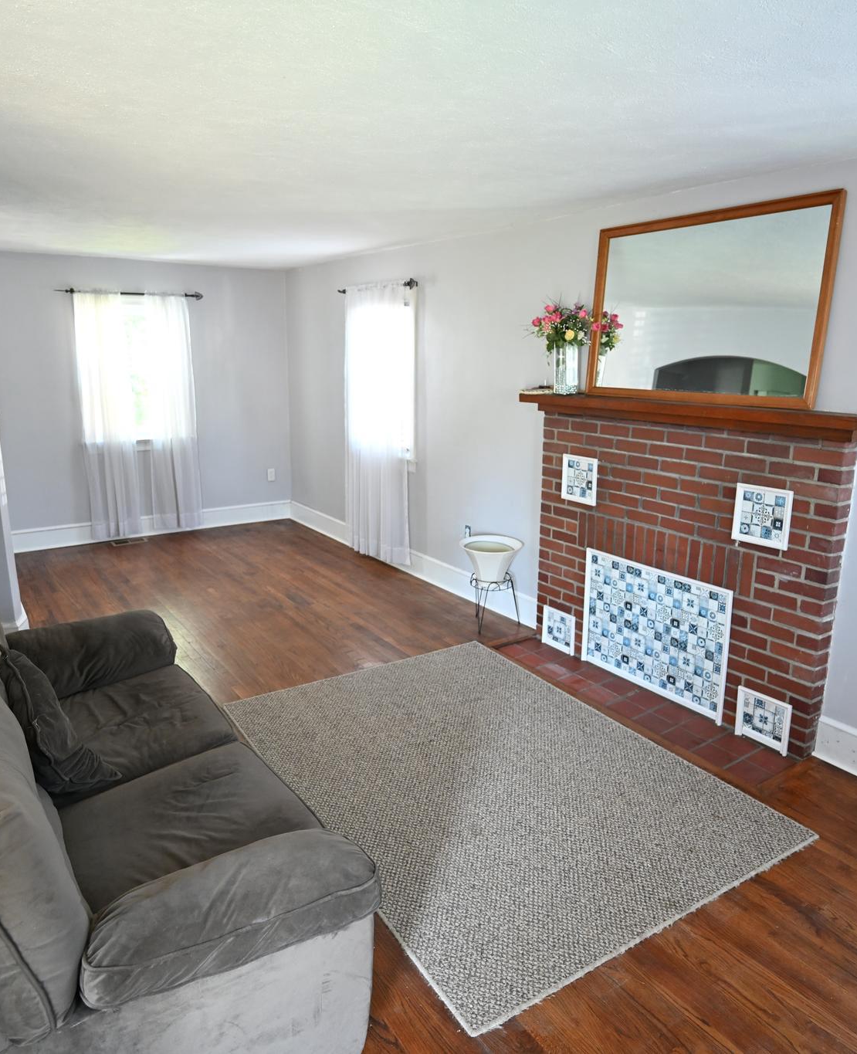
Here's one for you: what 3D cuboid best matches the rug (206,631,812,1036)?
[{"bbox_3d":[0.197,0.974,3.122,1.493,0.012,2.092,-8,16,-31],"label":"rug"}]

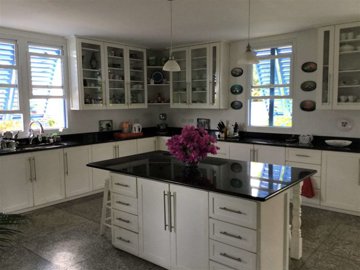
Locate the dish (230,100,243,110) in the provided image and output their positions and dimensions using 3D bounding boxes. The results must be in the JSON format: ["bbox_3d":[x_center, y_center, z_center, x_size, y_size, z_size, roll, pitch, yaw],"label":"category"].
[{"bbox_3d":[1.095,-0.563,6.177,0.256,0.168,0.030,4,8,39],"label":"dish"}]

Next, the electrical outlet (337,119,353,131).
[{"bbox_3d":[2.498,-0.155,4.886,0.210,0.195,0.025,4,8,39],"label":"electrical outlet"}]

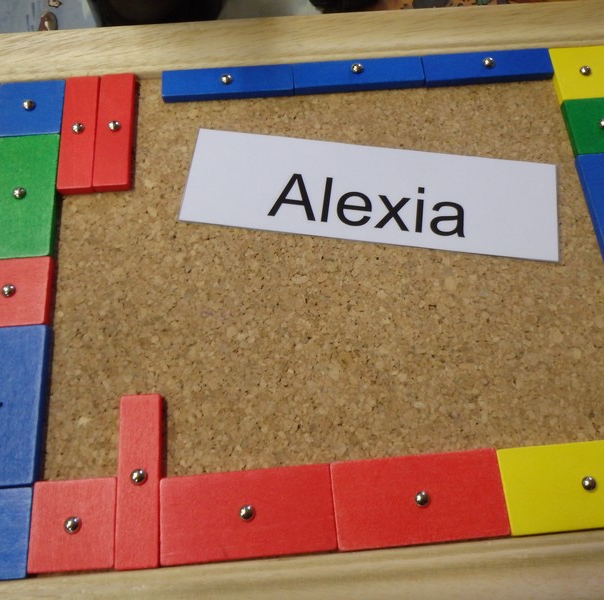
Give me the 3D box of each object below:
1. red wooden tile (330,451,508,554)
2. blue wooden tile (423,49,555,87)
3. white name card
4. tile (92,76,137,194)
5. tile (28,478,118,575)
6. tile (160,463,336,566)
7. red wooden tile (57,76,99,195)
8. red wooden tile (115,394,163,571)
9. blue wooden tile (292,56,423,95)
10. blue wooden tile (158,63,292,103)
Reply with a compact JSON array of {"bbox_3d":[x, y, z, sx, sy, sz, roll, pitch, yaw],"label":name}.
[{"bbox_3d":[0.035,0.059,0.193,0.050,0.004,0.025,-4,68,-2],"label":"red wooden tile"},{"bbox_3d":[0.073,-0.092,0.255,0.050,0.004,0.012,-4,68,-2],"label":"blue wooden tile"},{"bbox_3d":[0.025,-0.039,0.234,0.134,0.001,0.040,7,68,3],"label":"white name card"},{"bbox_3d":[-0.070,-0.063,0.243,0.012,0.004,0.050,-3,68,-2],"label":"tile"},{"bbox_3d":[-0.066,0.066,0.189,0.025,0.004,0.025,-3,68,-2],"label":"tile"},{"bbox_3d":[-0.016,0.063,0.191,0.050,0.004,0.025,-4,68,-2],"label":"tile"},{"bbox_3d":[-0.083,-0.062,0.242,0.012,0.004,0.050,-4,68,-2],"label":"red wooden tile"},{"bbox_3d":[-0.049,0.054,0.194,0.012,0.004,0.050,-4,68,-2],"label":"red wooden tile"},{"bbox_3d":[0.022,-0.088,0.253,0.050,0.004,0.012,-4,68,-2],"label":"blue wooden tile"},{"bbox_3d":[-0.028,-0.084,0.251,0.050,0.004,0.012,-4,68,-2],"label":"blue wooden tile"}]

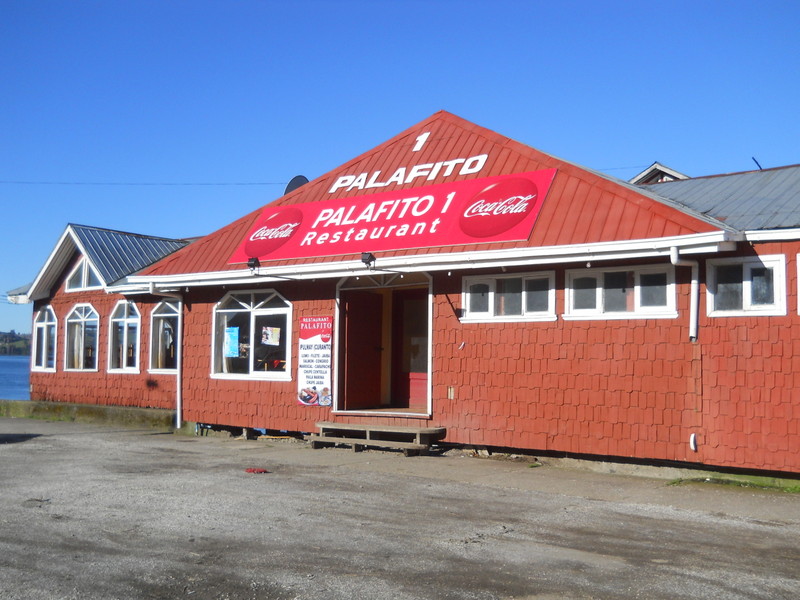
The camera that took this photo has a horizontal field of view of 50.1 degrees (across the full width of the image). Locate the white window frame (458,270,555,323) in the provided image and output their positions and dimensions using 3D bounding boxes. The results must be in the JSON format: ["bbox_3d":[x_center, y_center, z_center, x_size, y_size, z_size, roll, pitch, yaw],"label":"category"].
[{"bbox_3d":[1.604,-0.028,12.832,1.626,0.748,0.133,-2,-5,36],"label":"white window frame"}]

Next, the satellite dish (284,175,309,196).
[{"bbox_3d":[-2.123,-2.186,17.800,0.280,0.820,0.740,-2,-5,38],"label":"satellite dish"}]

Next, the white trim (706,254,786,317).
[{"bbox_3d":[4.381,-0.171,10.849,0.961,0.758,0.123,-2,-5,36],"label":"white trim"}]

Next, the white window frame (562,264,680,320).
[{"bbox_3d":[3.023,-0.096,11.815,1.622,0.738,0.133,-2,-5,36],"label":"white window frame"}]

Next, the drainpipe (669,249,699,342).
[{"bbox_3d":[3.632,-0.068,10.900,0.133,1.168,0.779,-2,-5,36],"label":"drainpipe"}]

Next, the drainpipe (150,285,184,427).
[{"bbox_3d":[-4.582,1.098,16.728,0.144,2.839,0.779,-2,-5,36],"label":"drainpipe"}]

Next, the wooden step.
[{"bbox_3d":[-0.427,2.238,13.797,2.470,0.410,0.543,-2,-5,36],"label":"wooden step"}]

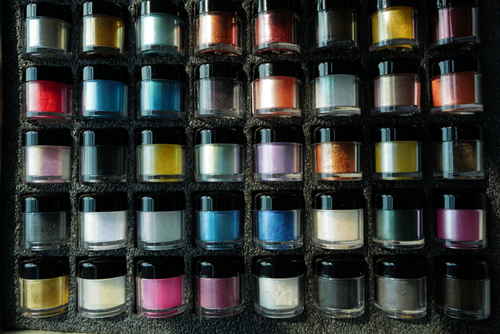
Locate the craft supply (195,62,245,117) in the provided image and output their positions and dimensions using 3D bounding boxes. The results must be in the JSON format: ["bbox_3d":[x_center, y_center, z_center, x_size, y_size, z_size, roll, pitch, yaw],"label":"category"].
[{"bbox_3d":[-0.021,-0.052,0.276,0.034,0.034,0.037,-1,88,2],"label":"craft supply"}]

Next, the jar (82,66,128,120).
[{"bbox_3d":[-0.100,-0.050,0.273,0.034,0.034,0.037,0,87,2],"label":"jar"}]

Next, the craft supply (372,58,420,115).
[{"bbox_3d":[0.099,-0.052,0.266,0.034,0.034,0.037,0,87,2],"label":"craft supply"}]

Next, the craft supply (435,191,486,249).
[{"bbox_3d":[0.142,0.035,0.267,0.034,0.034,0.037,-1,88,2],"label":"craft supply"}]

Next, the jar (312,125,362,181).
[{"bbox_3d":[0.061,-0.009,0.272,0.034,0.034,0.036,0,87,2],"label":"jar"}]

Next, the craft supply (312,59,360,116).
[{"bbox_3d":[0.059,-0.051,0.267,0.034,0.034,0.037,0,87,2],"label":"craft supply"}]

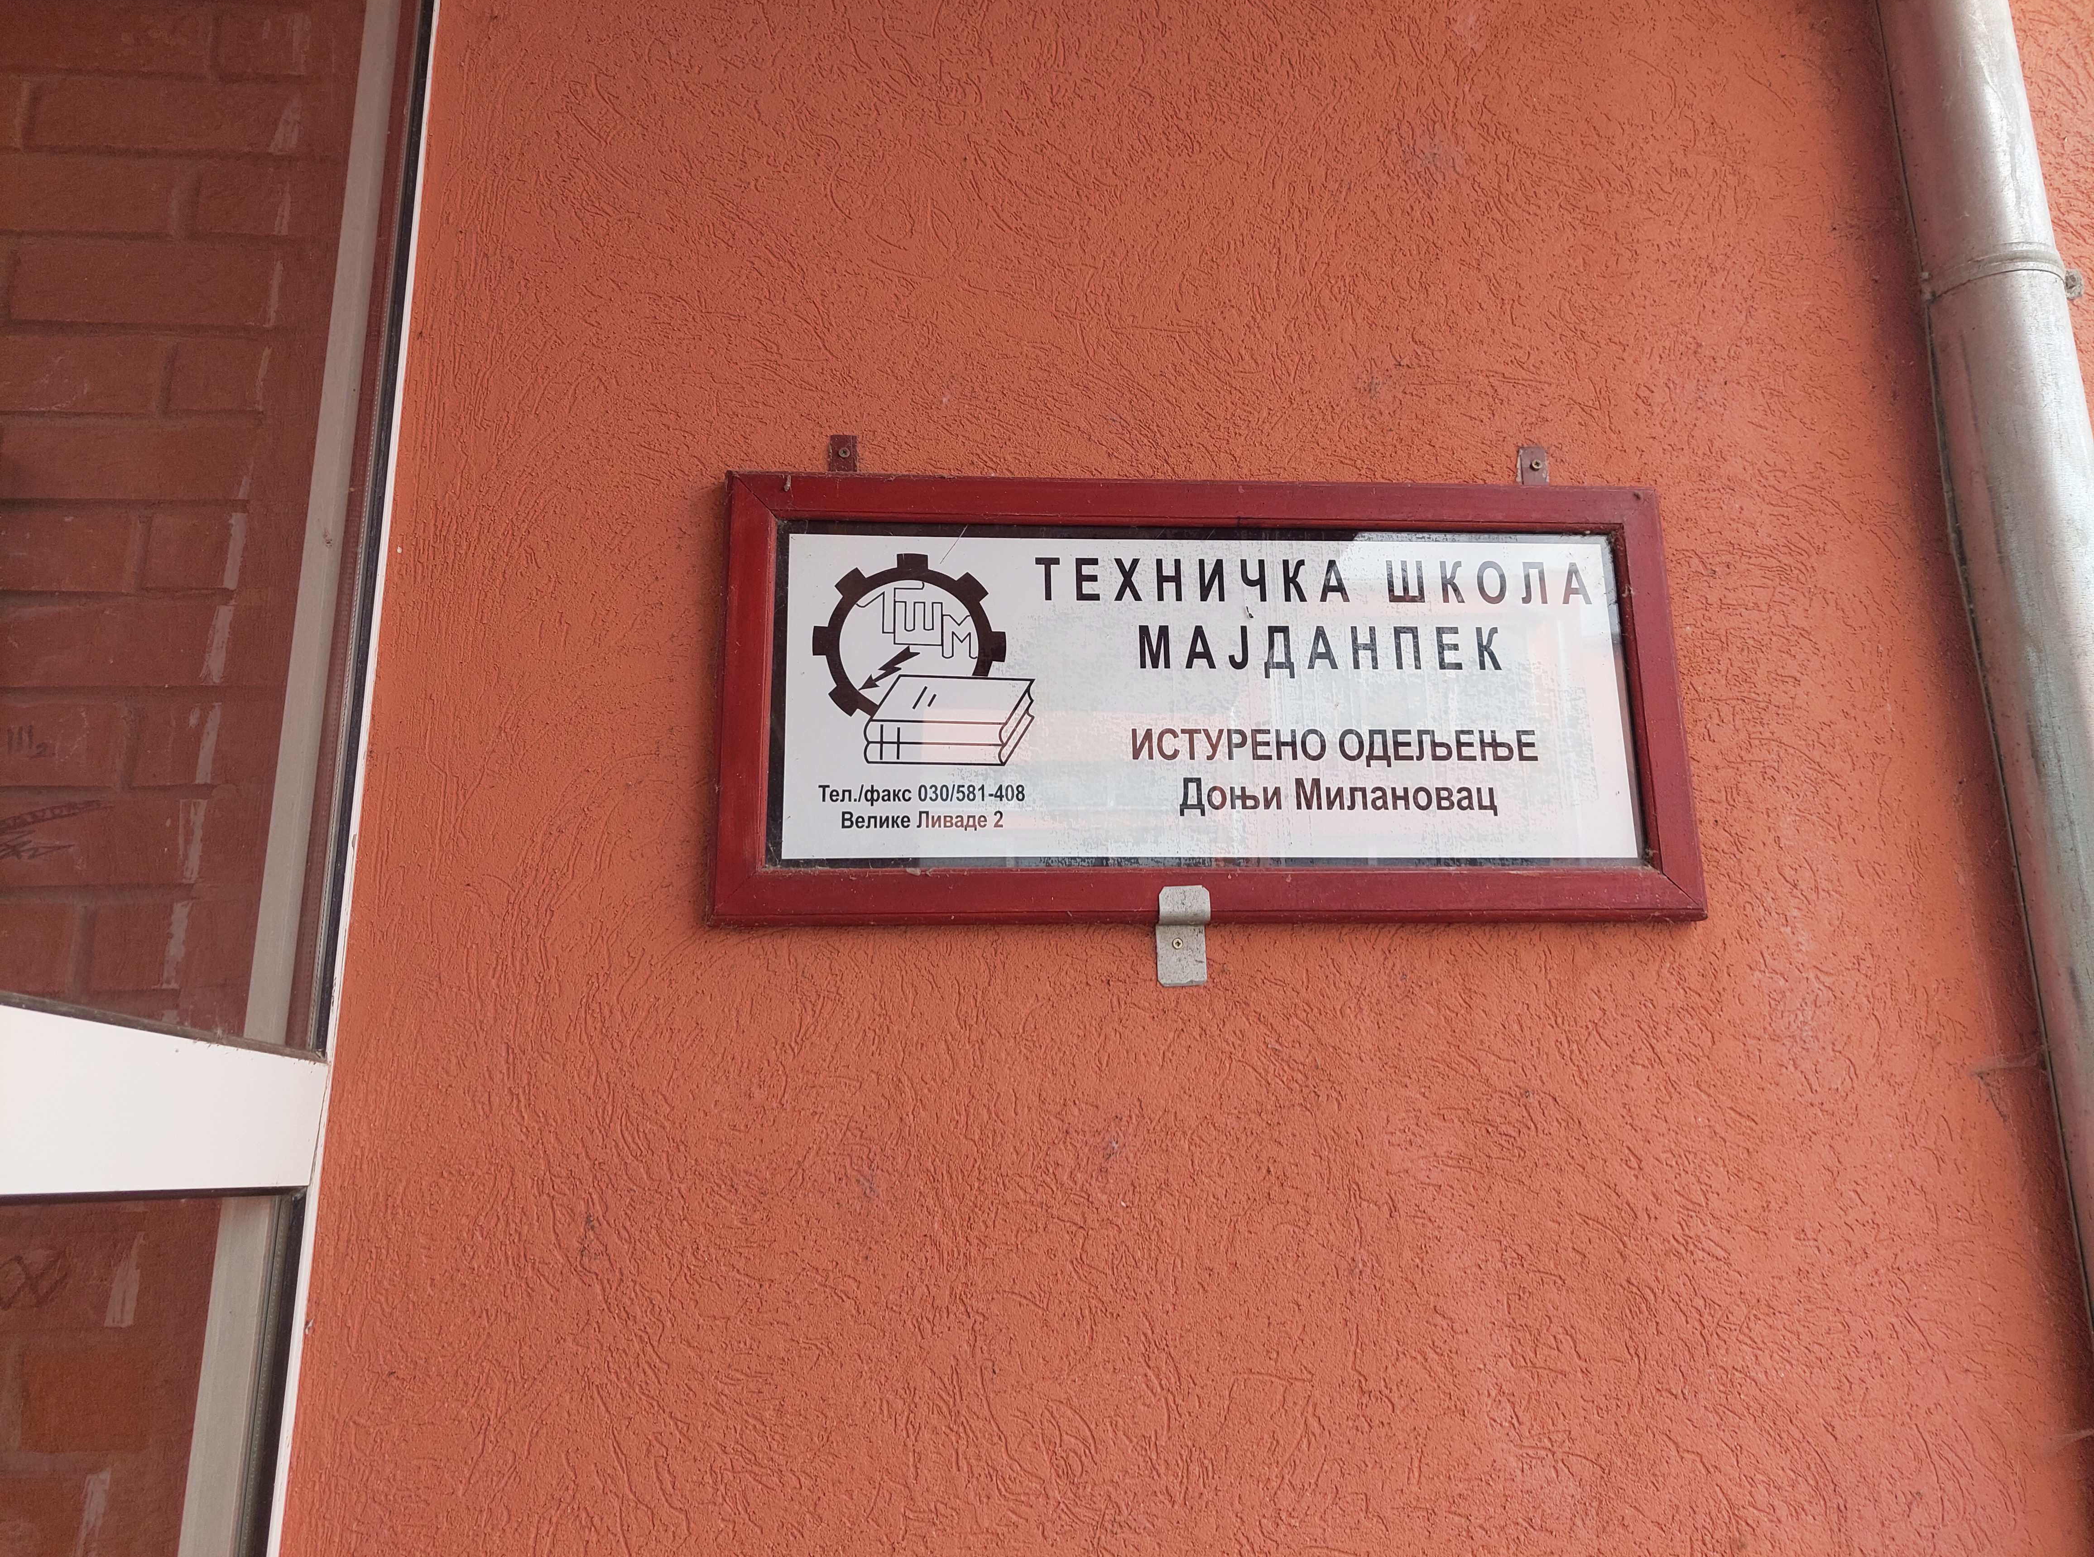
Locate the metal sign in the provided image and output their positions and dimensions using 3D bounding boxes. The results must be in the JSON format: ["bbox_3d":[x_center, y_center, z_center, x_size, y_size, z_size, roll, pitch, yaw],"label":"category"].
[{"bbox_3d":[0.118,-0.058,1.056,0.697,0.330,0.035,0,-14,-4],"label":"metal sign"}]

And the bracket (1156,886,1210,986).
[{"bbox_3d":[0.095,0.111,1.012,0.036,0.065,0.038,0,-14,-4],"label":"bracket"}]

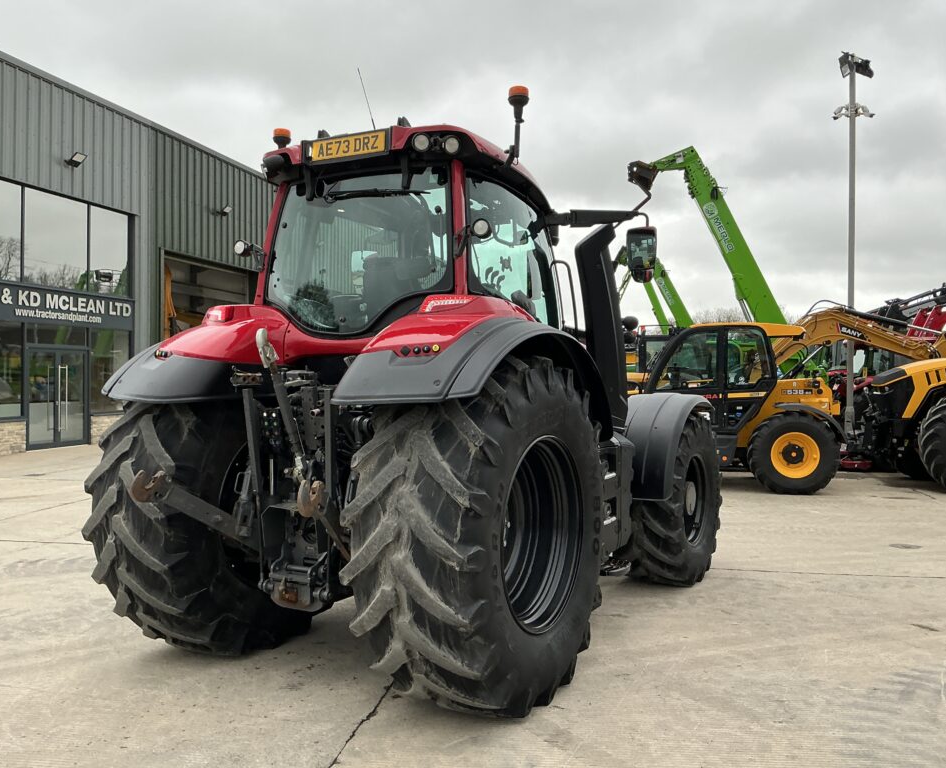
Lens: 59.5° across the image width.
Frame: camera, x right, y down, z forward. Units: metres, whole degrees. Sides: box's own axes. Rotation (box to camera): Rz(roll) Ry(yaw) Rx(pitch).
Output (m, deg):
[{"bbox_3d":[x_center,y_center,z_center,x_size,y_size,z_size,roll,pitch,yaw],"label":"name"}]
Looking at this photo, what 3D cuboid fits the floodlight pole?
[{"bbox_3d":[7.514,-2.371,16.431,0.160,7.880,0.160,0,1,0],"label":"floodlight pole"}]

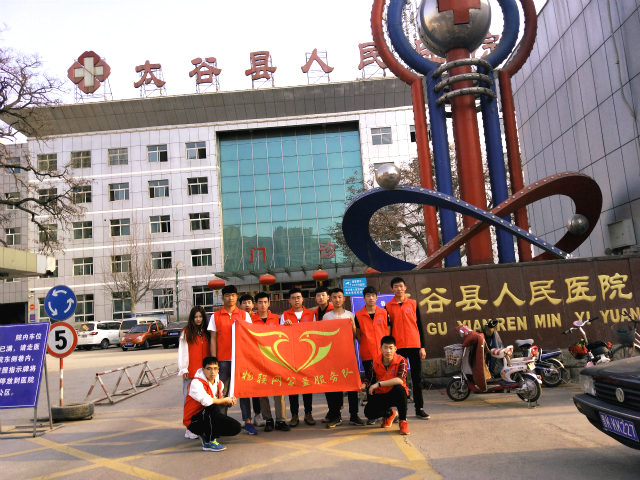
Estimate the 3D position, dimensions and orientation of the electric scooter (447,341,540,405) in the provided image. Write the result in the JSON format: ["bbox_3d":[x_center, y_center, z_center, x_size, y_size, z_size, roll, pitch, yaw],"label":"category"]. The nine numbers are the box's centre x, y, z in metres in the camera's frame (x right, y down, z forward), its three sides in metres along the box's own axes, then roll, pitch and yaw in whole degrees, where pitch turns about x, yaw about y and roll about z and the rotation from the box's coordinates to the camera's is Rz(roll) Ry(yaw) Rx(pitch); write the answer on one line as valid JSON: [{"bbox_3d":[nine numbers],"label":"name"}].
[{"bbox_3d":[2.372,1.720,6.439,1.380,1.040,0.580,-9,-9,35],"label":"electric scooter"}]

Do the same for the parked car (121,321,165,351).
[{"bbox_3d":[-10.439,5.702,27.721,1.500,1.500,3.520,-6,-8,9],"label":"parked car"}]

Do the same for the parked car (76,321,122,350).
[{"bbox_3d":[-13.909,5.995,29.313,1.740,1.700,4.500,-4,-8,-3],"label":"parked car"}]

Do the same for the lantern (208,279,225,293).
[{"bbox_3d":[-8.900,3.949,39.938,1.420,1.150,1.420,-4,-8,1],"label":"lantern"}]

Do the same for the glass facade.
[{"bbox_3d":[-2.669,-4.299,46.272,14.051,14.150,0.800,-5,-8,1],"label":"glass facade"}]

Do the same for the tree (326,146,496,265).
[{"bbox_3d":[4.534,-0.072,22.175,8.500,9.000,8.000,-5,-8,1],"label":"tree"}]

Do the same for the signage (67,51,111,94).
[{"bbox_3d":[-23.571,-17.113,47.223,4.500,4.500,0.350,-4,-8,1],"label":"signage"}]

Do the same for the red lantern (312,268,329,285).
[{"bbox_3d":[0.076,3.143,38.942,1.360,1.350,1.360,-5,-8,1],"label":"red lantern"}]

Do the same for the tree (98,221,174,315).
[{"bbox_3d":[-14.127,3.041,35.582,5.900,9.300,5.600,-5,-8,1],"label":"tree"}]

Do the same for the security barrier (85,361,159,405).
[{"bbox_3d":[-3.960,2.850,9.350,0.540,0.530,1.850,-5,-8,6],"label":"security barrier"}]

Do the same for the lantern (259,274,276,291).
[{"bbox_3d":[-4.372,3.580,38.931,1.380,1.370,1.380,-5,-8,1],"label":"lantern"}]

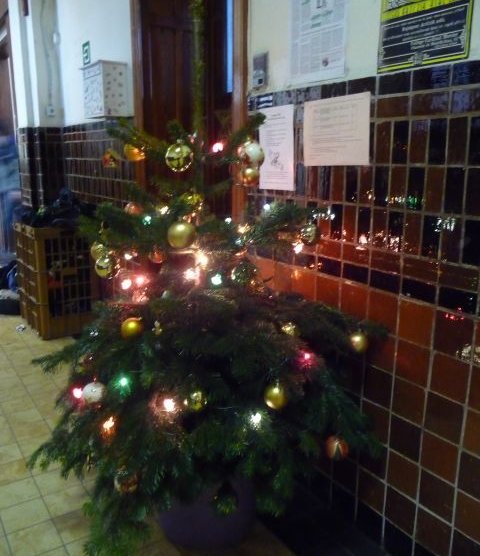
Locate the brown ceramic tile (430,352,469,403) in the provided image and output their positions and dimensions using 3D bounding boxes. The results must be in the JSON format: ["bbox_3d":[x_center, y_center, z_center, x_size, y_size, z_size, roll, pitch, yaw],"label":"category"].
[{"bbox_3d":[0.566,0.267,1.394,0.010,0.120,0.120,-8,15,-31],"label":"brown ceramic tile"}]

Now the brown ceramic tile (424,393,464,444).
[{"bbox_3d":[0.576,0.397,1.461,0.010,0.120,0.117,-9,16,-32],"label":"brown ceramic tile"}]

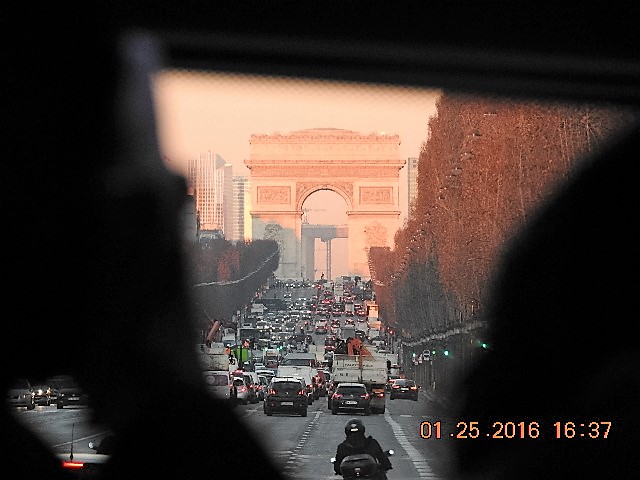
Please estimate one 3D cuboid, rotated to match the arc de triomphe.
[{"bbox_3d":[1.547,-10.832,2060.000,48.500,48.500,23.500,0,-1,0],"label":"arc de triomphe"}]

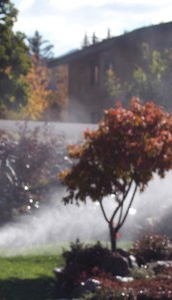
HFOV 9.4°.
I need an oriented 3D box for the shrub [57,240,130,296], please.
[{"bbox_3d":[0.121,1.905,16.900,1.180,0.820,1.000,0,4,0],"label":"shrub"}]

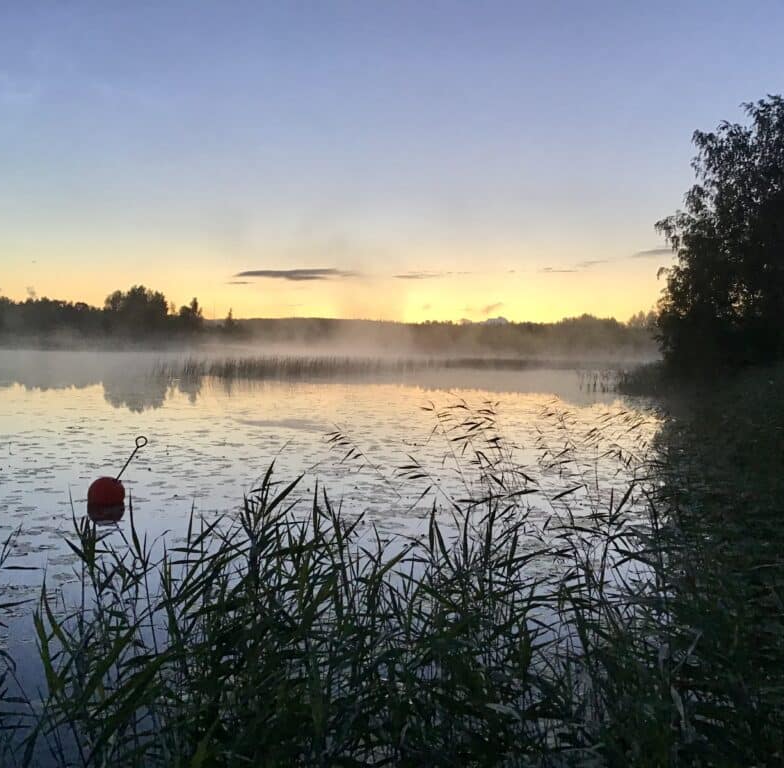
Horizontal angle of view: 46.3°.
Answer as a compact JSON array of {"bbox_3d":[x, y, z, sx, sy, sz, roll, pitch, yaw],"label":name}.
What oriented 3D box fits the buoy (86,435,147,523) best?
[{"bbox_3d":[-2.844,0.953,9.600,0.392,0.958,0.392,33,0,-11],"label":"buoy"}]

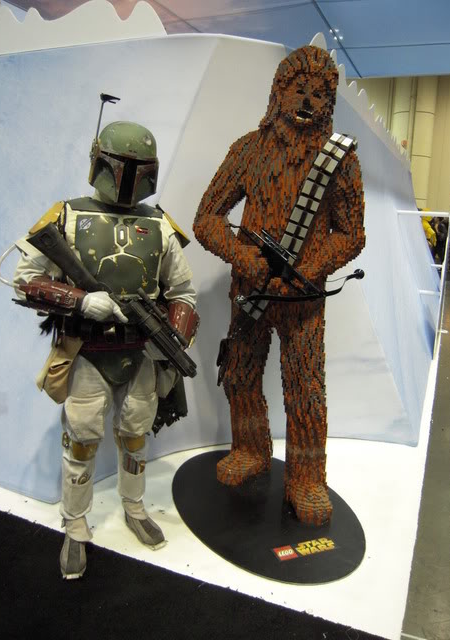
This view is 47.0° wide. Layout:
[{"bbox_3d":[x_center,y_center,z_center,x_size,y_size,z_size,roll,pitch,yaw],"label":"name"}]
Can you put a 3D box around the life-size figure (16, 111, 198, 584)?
[{"bbox_3d":[-0.470,0.133,2.135,0.760,1.824,0.588,-3,13,-22],"label":"life-size figure"}]

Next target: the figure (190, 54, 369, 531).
[{"bbox_3d":[0.279,-0.164,2.564,0.851,2.230,0.669,0,12,-6],"label":"figure"}]

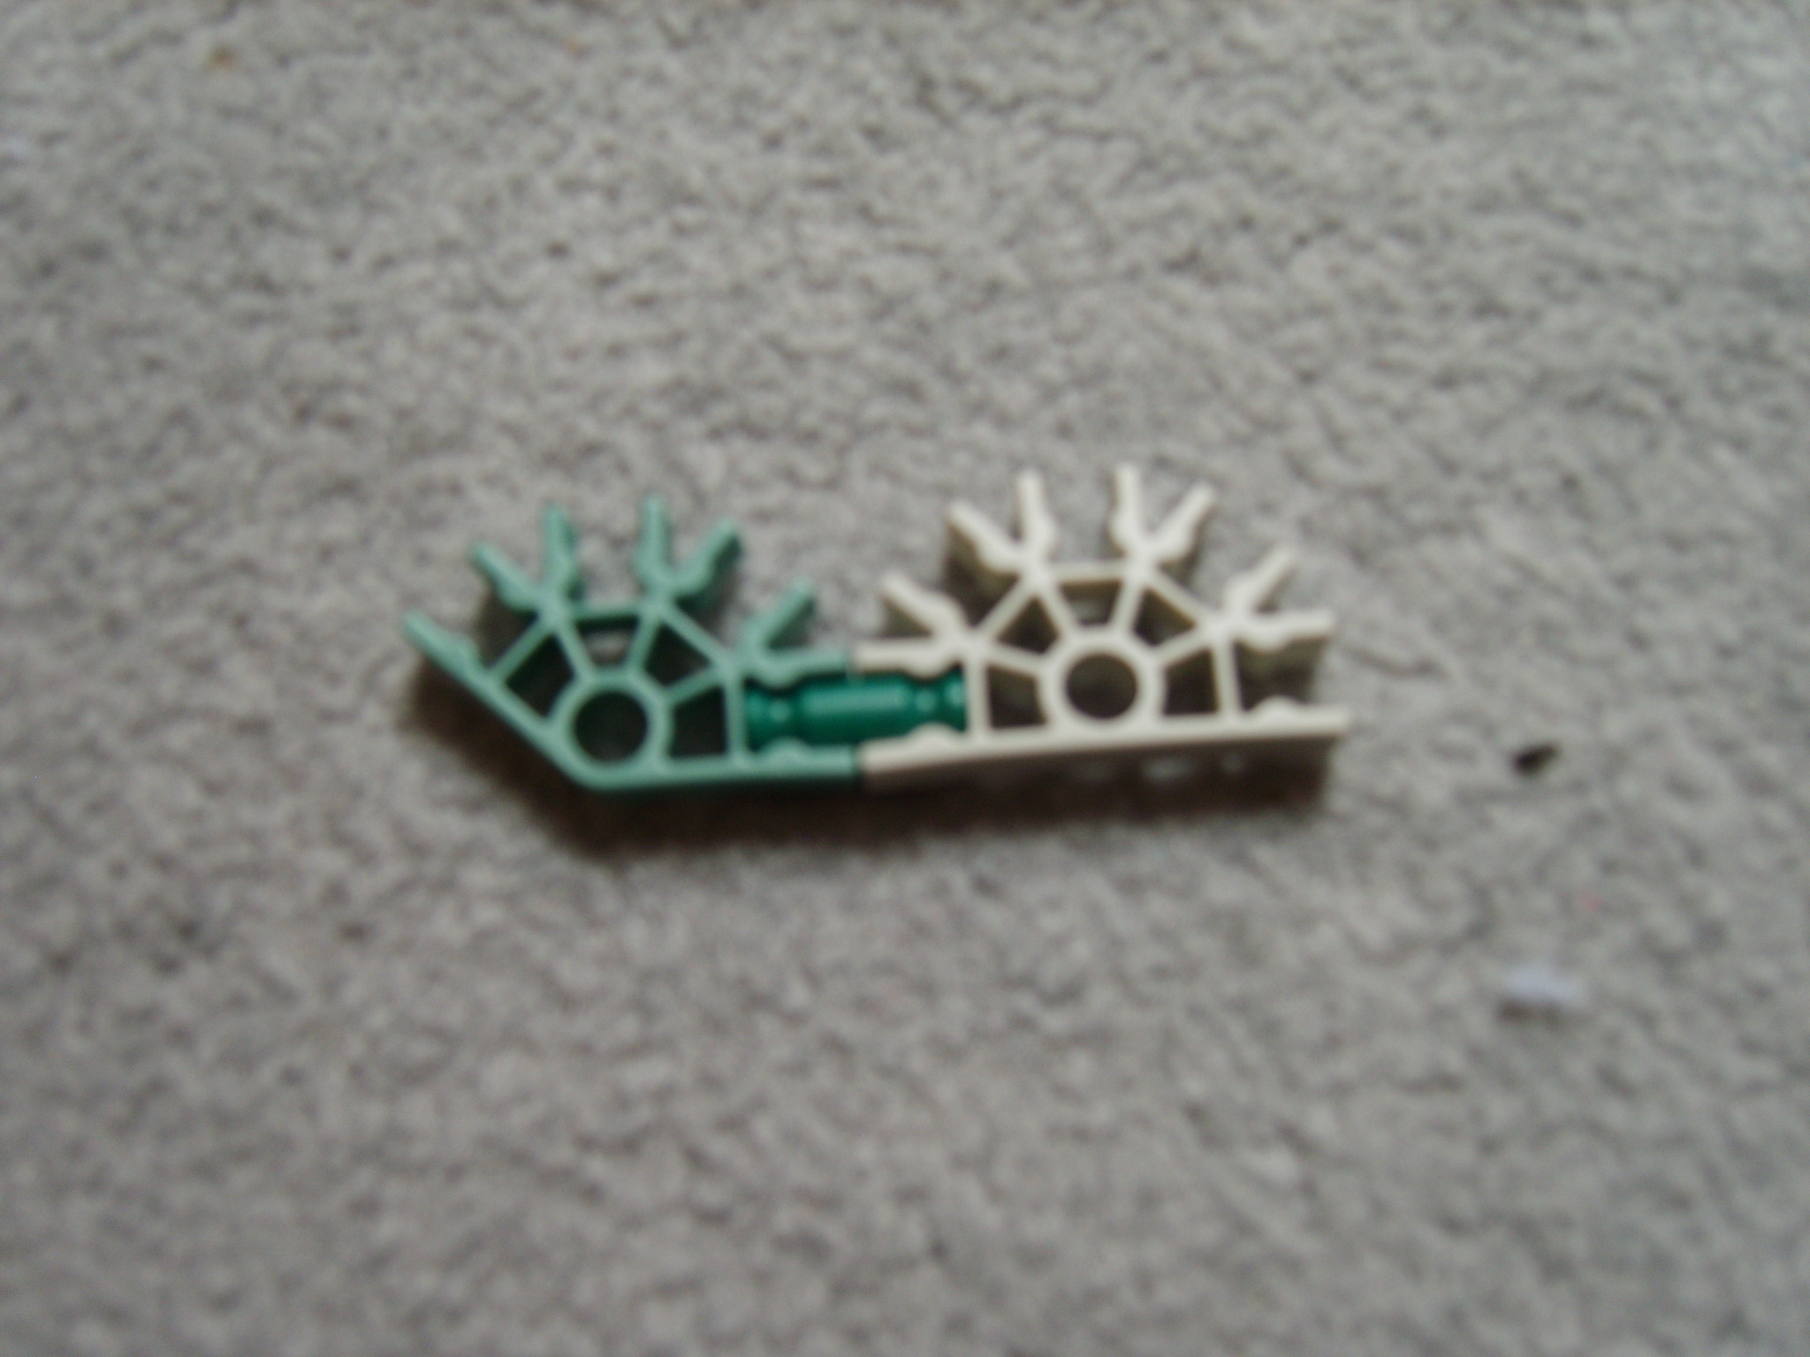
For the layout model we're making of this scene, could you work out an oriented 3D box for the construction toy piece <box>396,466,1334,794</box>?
[{"bbox_3d":[-0.003,-0.003,0.146,0.073,0.006,0.023,-5,71,0],"label":"construction toy piece"}]

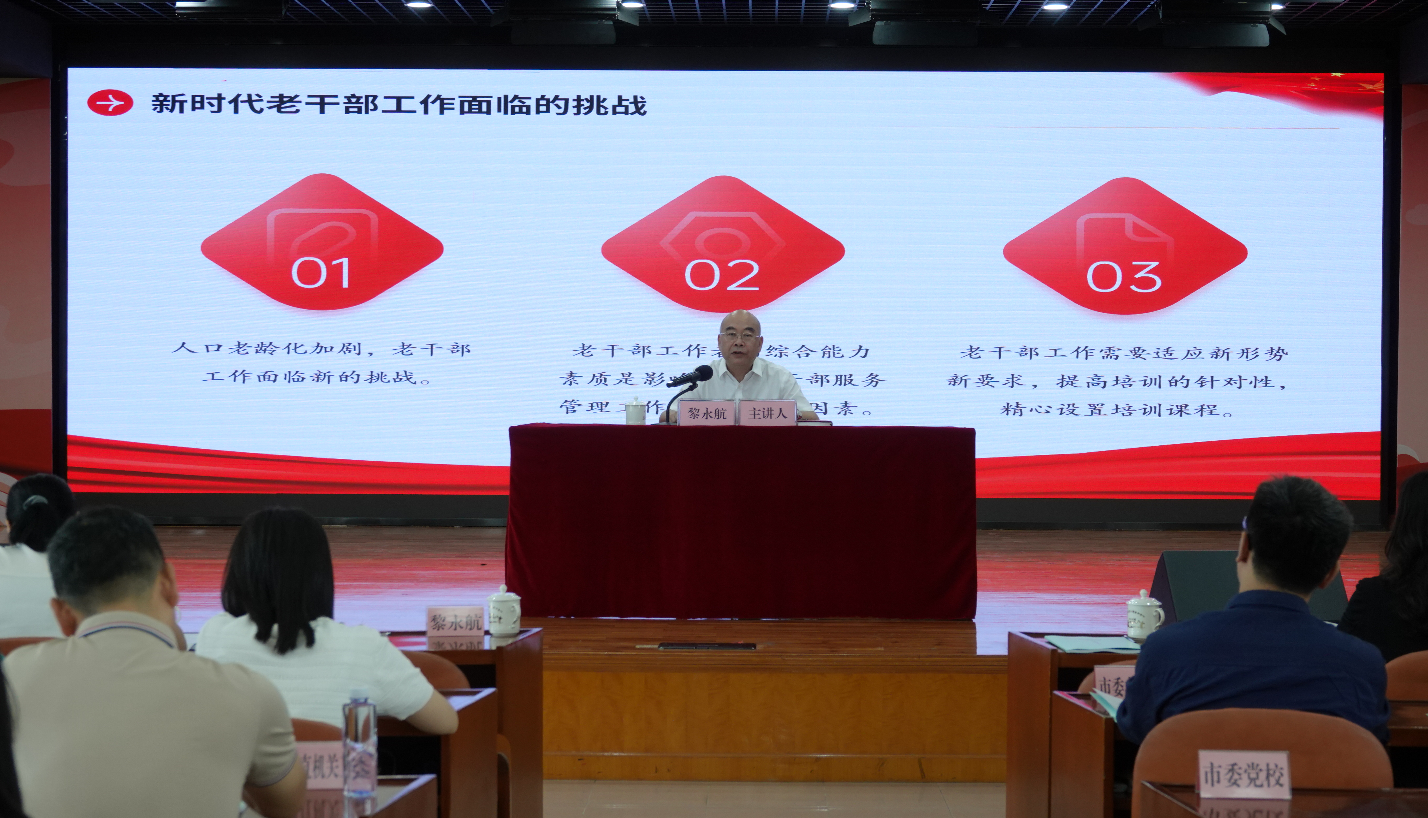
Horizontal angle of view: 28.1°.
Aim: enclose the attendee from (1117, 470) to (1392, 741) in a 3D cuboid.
[{"bbox_3d":[1.025,0.752,5.520,0.520,1.260,0.750,0,1,-6],"label":"attendee"}]

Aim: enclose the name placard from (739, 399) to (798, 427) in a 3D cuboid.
[{"bbox_3d":[0.218,0.027,11.520,0.230,0.115,0.080,0,1,1],"label":"name placard"}]

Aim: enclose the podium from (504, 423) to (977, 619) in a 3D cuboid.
[{"bbox_3d":[0.114,0.451,11.680,1.870,0.765,0.620,0,1,1],"label":"podium"}]

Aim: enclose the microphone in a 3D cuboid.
[{"bbox_3d":[-0.099,-0.136,11.750,0.210,0.068,0.068,-19,12,-36],"label":"microphone"}]

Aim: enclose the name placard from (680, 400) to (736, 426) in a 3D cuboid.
[{"bbox_3d":[-0.025,0.026,11.520,0.230,0.115,0.080,0,1,1],"label":"name placard"}]

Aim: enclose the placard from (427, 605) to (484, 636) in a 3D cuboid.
[{"bbox_3d":[-0.677,0.552,7.460,0.150,0.080,0.065,0,1,0],"label":"placard"}]

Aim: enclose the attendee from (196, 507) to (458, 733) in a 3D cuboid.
[{"bbox_3d":[-0.751,0.768,5.420,0.500,1.210,0.720,0,1,6],"label":"attendee"}]

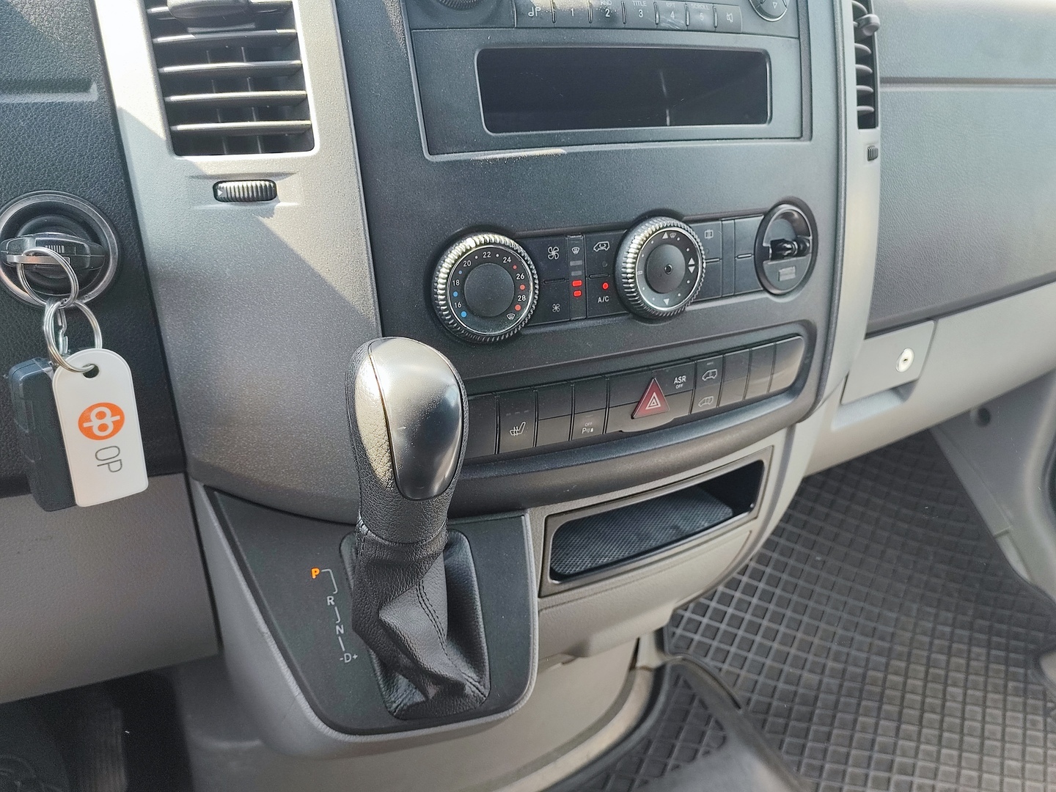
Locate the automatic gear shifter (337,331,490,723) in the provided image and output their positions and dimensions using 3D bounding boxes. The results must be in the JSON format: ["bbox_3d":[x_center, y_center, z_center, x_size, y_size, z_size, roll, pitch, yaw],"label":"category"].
[{"bbox_3d":[-0.049,0.056,0.325,0.058,0.165,0.063,-5,31,-17],"label":"automatic gear shifter"}]

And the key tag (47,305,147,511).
[{"bbox_3d":[-0.169,0.003,0.298,0.027,0.085,0.021,-16,35,-38],"label":"key tag"}]

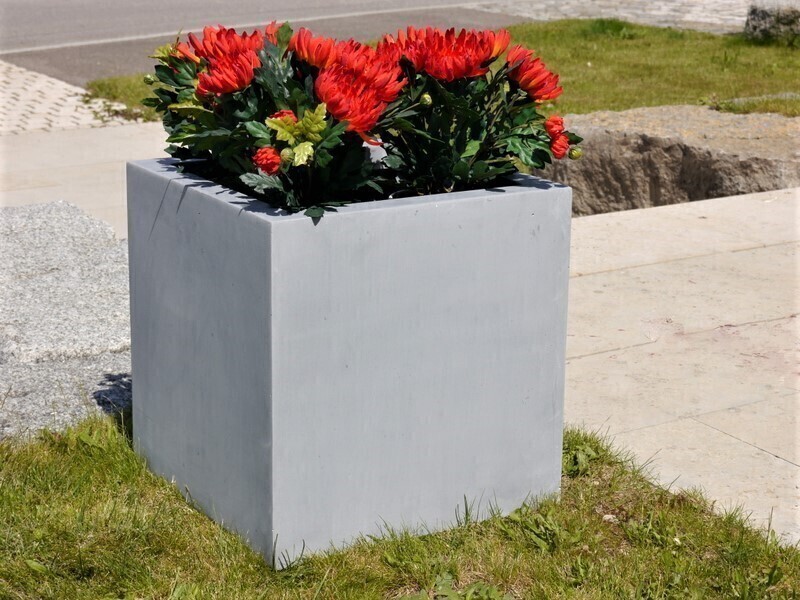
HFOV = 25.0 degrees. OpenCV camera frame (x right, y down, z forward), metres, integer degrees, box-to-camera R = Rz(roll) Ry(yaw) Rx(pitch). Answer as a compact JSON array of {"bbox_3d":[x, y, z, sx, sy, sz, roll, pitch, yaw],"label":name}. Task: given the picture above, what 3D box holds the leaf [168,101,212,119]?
[{"bbox_3d":[-0.310,-0.282,2.665,0.065,0.016,0.036,9,19,-19],"label":"leaf"}]

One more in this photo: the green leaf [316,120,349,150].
[{"bbox_3d":[-0.096,-0.234,2.560,0.026,0.052,0.010,47,0,19],"label":"green leaf"}]

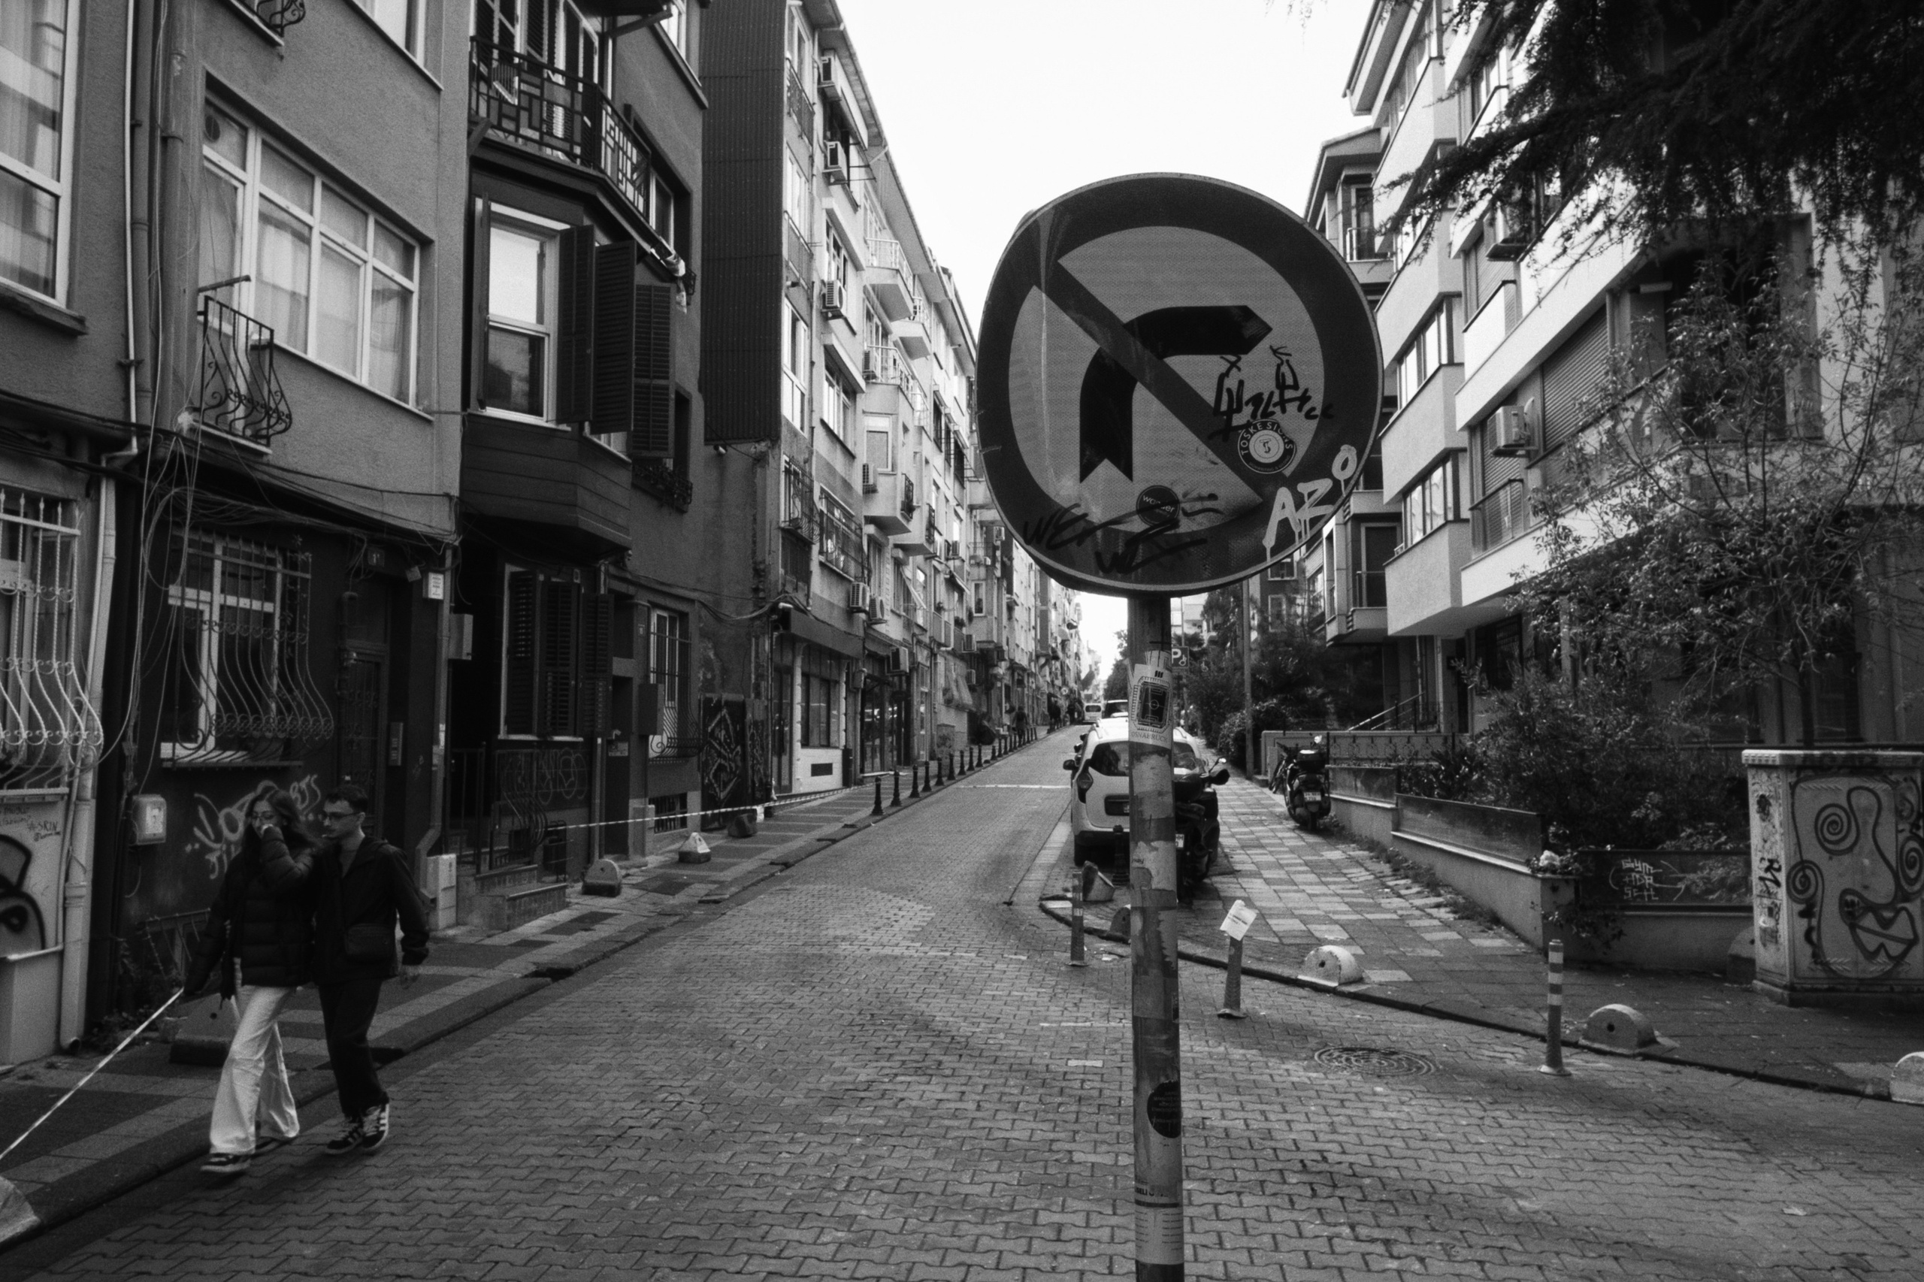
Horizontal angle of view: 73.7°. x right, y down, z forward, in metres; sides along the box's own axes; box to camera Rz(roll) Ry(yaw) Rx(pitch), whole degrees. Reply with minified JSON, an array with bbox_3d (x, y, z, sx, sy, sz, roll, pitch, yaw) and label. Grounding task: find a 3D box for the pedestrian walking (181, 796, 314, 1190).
[{"bbox_3d":[-3.300,1.560,5.950,0.600,1.680,0.580,0,-5,6],"label":"pedestrian walking"}]

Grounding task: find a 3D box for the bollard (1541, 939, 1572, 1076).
[{"bbox_3d":[3.580,2.199,7.730,0.200,0.750,0.200,0,-5,0],"label":"bollard"}]

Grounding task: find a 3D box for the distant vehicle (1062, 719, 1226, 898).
[{"bbox_3d":[2.380,2.090,17.500,1.780,1.730,4.000,0,-3,5],"label":"distant vehicle"}]

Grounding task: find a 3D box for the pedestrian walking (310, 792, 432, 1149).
[{"bbox_3d":[-2.850,1.555,6.150,0.580,1.720,0.480,-1,-5,7],"label":"pedestrian walking"}]

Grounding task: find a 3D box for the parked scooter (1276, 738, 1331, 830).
[{"bbox_3d":[5.200,2.160,19.500,0.720,1.270,1.900,0,-5,4],"label":"parked scooter"}]

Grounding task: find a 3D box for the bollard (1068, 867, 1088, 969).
[{"bbox_3d":[0.972,2.298,10.630,0.180,0.750,0.180,0,-5,0],"label":"bollard"}]

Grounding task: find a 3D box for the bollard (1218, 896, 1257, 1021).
[{"bbox_3d":[1.906,2.223,8.960,0.200,0.750,0.200,3,-5,0],"label":"bollard"}]

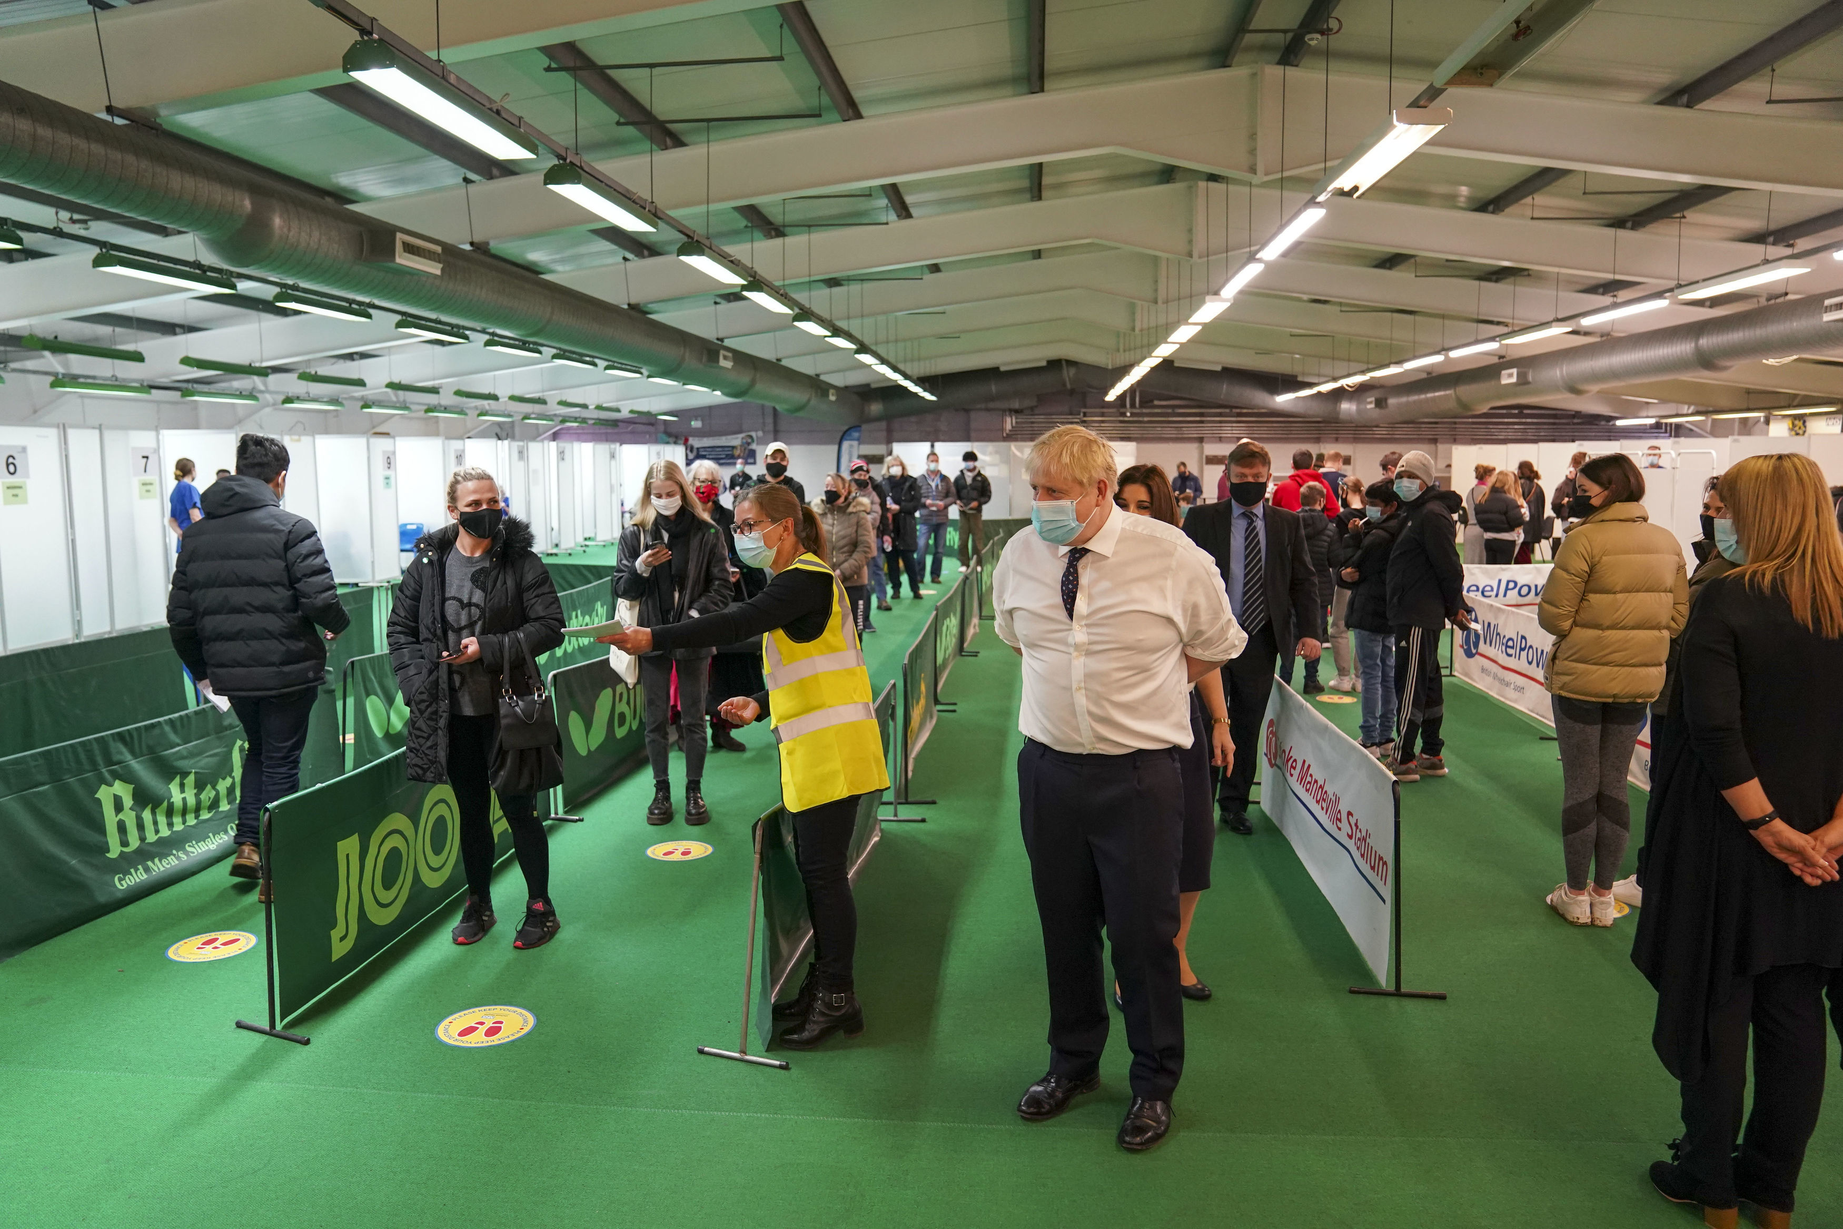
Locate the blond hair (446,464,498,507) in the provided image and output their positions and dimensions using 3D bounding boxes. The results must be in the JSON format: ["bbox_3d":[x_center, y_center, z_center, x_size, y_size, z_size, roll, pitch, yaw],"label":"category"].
[{"bbox_3d":[-1.565,-0.439,4.459,0.160,0.160,0.180,-5,12,-38],"label":"blond hair"}]

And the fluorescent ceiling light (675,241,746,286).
[{"bbox_3d":[-1.744,-2.972,10.866,0.220,0.120,1.584,1,7,5],"label":"fluorescent ceiling light"}]

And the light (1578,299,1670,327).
[{"bbox_3d":[8.115,-3.511,14.872,0.280,0.100,1.850,0,7,5],"label":"light"}]

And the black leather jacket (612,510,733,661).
[{"bbox_3d":[-1.175,-0.143,6.056,0.540,0.690,0.330,-1,7,-9],"label":"black leather jacket"}]

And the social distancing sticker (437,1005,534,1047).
[{"bbox_3d":[-1.321,1.246,3.876,0.300,0.004,0.300,0,7,0],"label":"social distancing sticker"}]

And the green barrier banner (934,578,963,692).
[{"bbox_3d":[0.233,0.107,10.058,0.040,0.610,2.280,1,7,6],"label":"green barrier banner"}]

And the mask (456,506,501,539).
[{"bbox_3d":[-1.505,-0.312,4.364,0.140,0.110,0.085,-5,12,-38],"label":"mask"}]

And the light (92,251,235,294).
[{"bbox_3d":[-6.376,-2.895,10.863,0.220,0.140,1.550,0,7,5],"label":"light"}]

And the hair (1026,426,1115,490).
[{"bbox_3d":[0.367,-0.384,3.156,0.200,0.175,0.240,6,9,43],"label":"hair"}]

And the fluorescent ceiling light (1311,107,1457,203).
[{"bbox_3d":[2.513,-2.528,7.088,0.280,0.100,1.820,0,7,5],"label":"fluorescent ceiling light"}]

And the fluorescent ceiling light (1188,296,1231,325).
[{"bbox_3d":[2.966,-3.147,13.191,0.270,0.100,1.840,1,7,5],"label":"fluorescent ceiling light"}]

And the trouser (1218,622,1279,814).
[{"bbox_3d":[1.525,0.472,5.869,0.360,0.940,0.270,0,7,0],"label":"trouser"}]

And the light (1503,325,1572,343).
[{"bbox_3d":[7.537,-3.451,15.679,0.270,0.100,1.840,1,7,5],"label":"light"}]

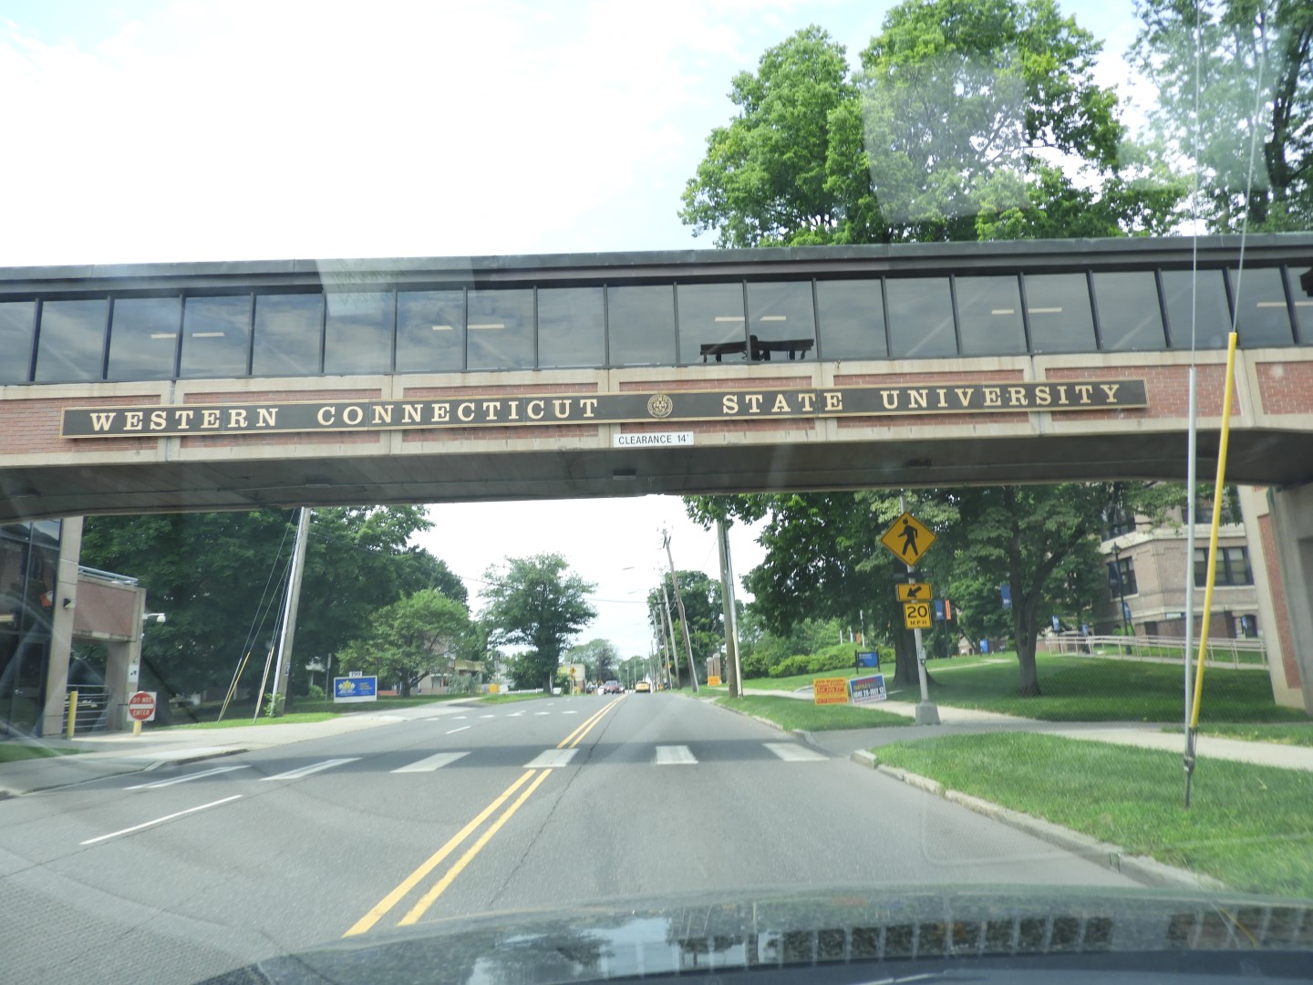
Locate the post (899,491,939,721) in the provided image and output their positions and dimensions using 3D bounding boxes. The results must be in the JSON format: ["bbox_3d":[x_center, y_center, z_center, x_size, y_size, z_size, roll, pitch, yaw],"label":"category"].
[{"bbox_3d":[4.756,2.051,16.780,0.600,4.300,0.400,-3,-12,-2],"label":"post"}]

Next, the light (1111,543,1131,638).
[{"bbox_3d":[21.696,4.908,42.521,0.500,5.200,0.500,-2,-12,-2],"label":"light"}]

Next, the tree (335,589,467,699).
[{"bbox_3d":[-17.216,10.217,62.232,8.600,7.300,8.000,-2,-12,-2],"label":"tree"}]

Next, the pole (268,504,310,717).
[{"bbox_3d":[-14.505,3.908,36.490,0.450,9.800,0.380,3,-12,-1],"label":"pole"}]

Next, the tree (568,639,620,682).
[{"bbox_3d":[-11.308,30.007,158.982,9.000,9.800,8.500,-2,-12,-2],"label":"tree"}]

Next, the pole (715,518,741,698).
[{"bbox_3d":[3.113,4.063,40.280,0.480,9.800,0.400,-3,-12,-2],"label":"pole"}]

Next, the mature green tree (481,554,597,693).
[{"bbox_3d":[-10.113,11.298,79.223,9.700,12.200,9.200,-2,-12,-2],"label":"mature green tree"}]

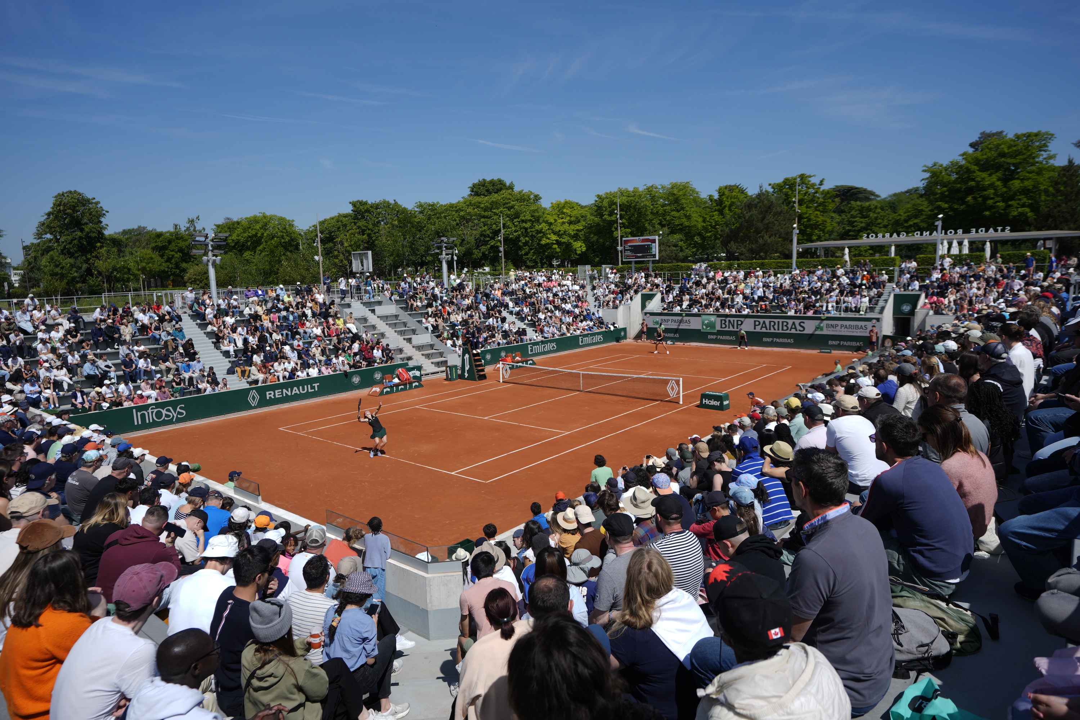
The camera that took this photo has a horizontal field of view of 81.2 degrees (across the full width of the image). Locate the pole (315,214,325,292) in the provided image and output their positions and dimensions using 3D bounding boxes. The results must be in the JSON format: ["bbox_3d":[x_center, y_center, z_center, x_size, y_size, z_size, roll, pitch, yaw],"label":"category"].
[{"bbox_3d":[-13.889,-6.366,40.083,0.500,5.450,0.400,-4,8,-18],"label":"pole"}]

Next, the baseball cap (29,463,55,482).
[{"bbox_3d":[-4.670,1.083,5.900,0.180,0.150,0.270,1,25,22],"label":"baseball cap"}]

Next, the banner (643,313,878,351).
[{"bbox_3d":[14.605,-2.045,44.351,16.750,2.200,0.120,5,10,40],"label":"banner"}]

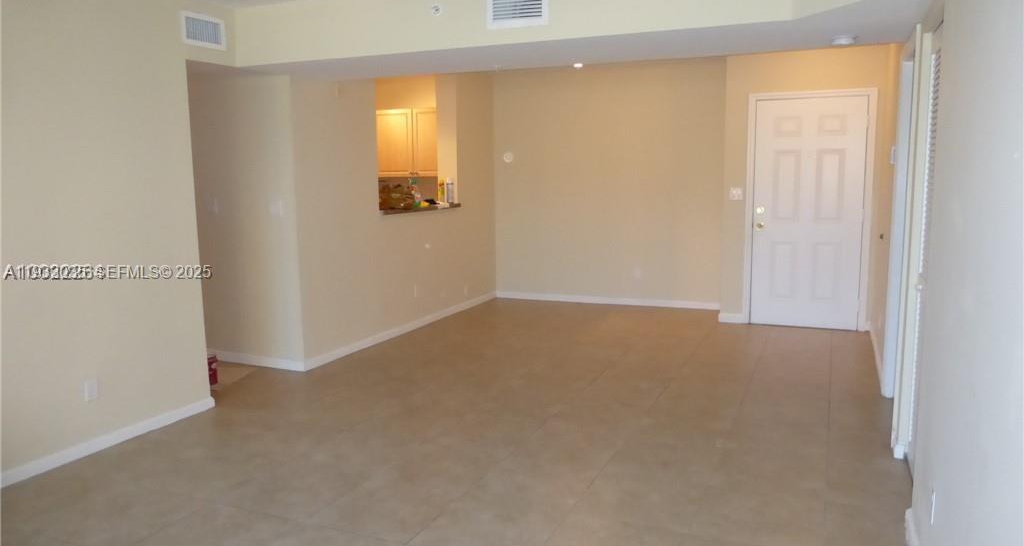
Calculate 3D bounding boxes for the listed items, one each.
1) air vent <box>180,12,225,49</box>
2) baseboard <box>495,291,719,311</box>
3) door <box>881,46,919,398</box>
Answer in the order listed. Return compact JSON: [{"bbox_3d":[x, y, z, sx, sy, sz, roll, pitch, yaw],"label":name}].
[{"bbox_3d":[-1.885,-1.490,4.373,0.030,0.195,0.350,3,9,23],"label":"air vent"},{"bbox_3d":[0.984,0.298,7.666,2.480,0.080,0.018,3,9,23],"label":"baseboard"},{"bbox_3d":[2.249,-0.186,4.065,0.060,2.070,0.820,3,9,23],"label":"door"}]

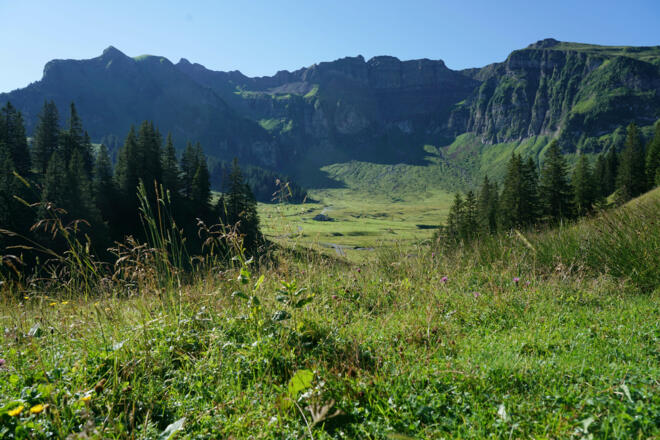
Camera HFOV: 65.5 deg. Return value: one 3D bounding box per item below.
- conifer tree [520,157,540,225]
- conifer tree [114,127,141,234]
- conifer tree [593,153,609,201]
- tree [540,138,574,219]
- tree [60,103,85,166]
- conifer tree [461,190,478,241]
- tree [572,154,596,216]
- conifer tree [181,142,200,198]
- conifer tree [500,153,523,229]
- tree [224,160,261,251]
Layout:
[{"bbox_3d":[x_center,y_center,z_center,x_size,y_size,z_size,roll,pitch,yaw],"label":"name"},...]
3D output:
[{"bbox_3d":[34.370,-4.710,88.000,4.110,12.340,4.110,0,3,0],"label":"conifer tree"},{"bbox_3d":[-34.720,-5.660,88.000,5.140,21.090,5.140,0,3,0],"label":"conifer tree"},{"bbox_3d":[58.910,-8.950,112.000,4.150,11.560,4.150,0,3,0],"label":"conifer tree"},{"bbox_3d":[35.380,-5.840,80.000,6.080,13.090,6.080,0,3,0],"label":"tree"},{"bbox_3d":[-57.470,-16.470,115.000,6.720,19.720,6.720,0,3,0],"label":"tree"},{"bbox_3d":[22.210,-0.320,82.000,3.350,8.790,3.350,0,3,0],"label":"conifer tree"},{"bbox_3d":[45.610,-6.090,92.000,4.660,11.290,4.660,0,3,0],"label":"tree"},{"bbox_3d":[-26.540,-7.160,98.000,4.770,15.270,4.770,0,3,0],"label":"conifer tree"},{"bbox_3d":[30.410,-4.690,86.000,4.360,13.240,4.360,0,3,0],"label":"conifer tree"},{"bbox_3d":[-12.730,-1.700,76.000,5.180,14.810,5.180,0,3,0],"label":"tree"}]

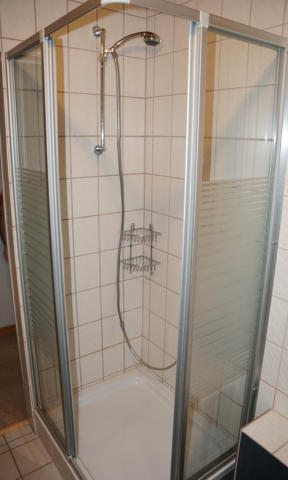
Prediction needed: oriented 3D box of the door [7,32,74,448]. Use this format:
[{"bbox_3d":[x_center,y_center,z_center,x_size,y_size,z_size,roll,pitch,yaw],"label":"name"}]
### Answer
[{"bbox_3d":[-0.440,0.123,1.547,0.045,1.690,0.485,-10,19,-35],"label":"door"}]

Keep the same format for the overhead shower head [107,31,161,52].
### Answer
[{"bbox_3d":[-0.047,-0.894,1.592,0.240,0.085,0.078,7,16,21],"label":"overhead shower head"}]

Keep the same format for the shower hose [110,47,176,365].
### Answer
[{"bbox_3d":[0.019,-0.065,1.808,0.345,1.660,0.090,6,16,19],"label":"shower hose"}]

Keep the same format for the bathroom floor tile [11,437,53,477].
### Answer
[{"bbox_3d":[-0.588,1.127,1.874,0.165,0.010,0.193,-10,19,-35],"label":"bathroom floor tile"}]

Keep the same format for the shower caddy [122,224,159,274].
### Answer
[{"bbox_3d":[-0.018,0.061,2.057,0.215,0.300,0.175,3,15,8],"label":"shower caddy"}]

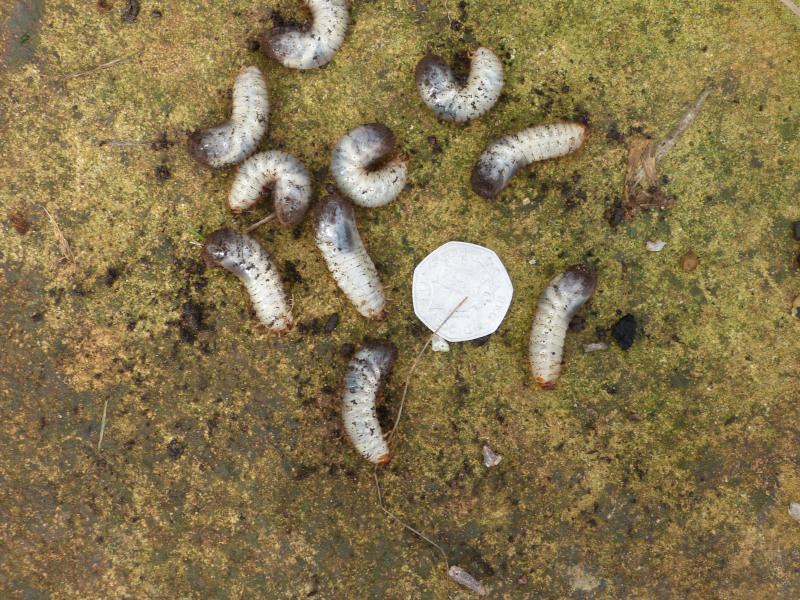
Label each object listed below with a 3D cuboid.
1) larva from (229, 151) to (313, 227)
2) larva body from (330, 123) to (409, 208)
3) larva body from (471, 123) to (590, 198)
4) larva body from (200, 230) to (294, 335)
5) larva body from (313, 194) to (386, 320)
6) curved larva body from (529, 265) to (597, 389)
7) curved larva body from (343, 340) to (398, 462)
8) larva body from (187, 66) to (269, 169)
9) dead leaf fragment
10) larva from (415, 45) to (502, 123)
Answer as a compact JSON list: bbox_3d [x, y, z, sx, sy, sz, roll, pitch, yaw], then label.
[{"bbox_3d":[-0.034,-0.031,0.514,0.022,0.009,0.019,14,83,0],"label":"larva"},{"bbox_3d":[-0.008,-0.036,0.515,0.021,0.009,0.023,-5,83,-2],"label":"larva body"},{"bbox_3d":[0.034,-0.041,0.517,0.035,0.009,0.014,-32,85,-5],"label":"larva body"},{"bbox_3d":[-0.038,-0.006,0.510,0.014,0.009,0.033,-44,86,-6],"label":"larva body"},{"bbox_3d":[-0.014,-0.010,0.512,0.012,0.009,0.036,-20,84,-4],"label":"larva body"},{"bbox_3d":[0.041,0.006,0.511,0.013,0.009,0.035,23,83,1],"label":"curved larva body"},{"bbox_3d":[-0.008,0.027,0.507,0.014,0.009,0.032,3,83,-1],"label":"curved larva body"},{"bbox_3d":[-0.046,-0.050,0.515,0.020,0.009,0.029,9,83,-1],"label":"larva body"},{"bbox_3d":[0.018,0.074,0.506,0.011,0.003,0.003,31,83,2],"label":"dead leaf fragment"},{"bbox_3d":[0.016,-0.059,0.518,0.024,0.009,0.021,3,83,-1],"label":"larva"}]

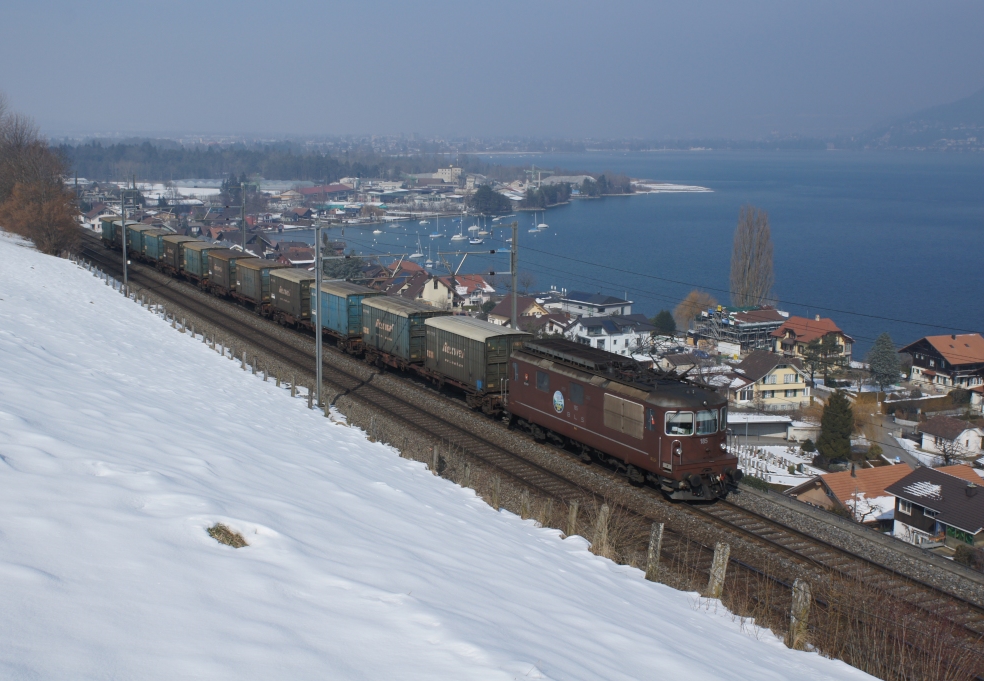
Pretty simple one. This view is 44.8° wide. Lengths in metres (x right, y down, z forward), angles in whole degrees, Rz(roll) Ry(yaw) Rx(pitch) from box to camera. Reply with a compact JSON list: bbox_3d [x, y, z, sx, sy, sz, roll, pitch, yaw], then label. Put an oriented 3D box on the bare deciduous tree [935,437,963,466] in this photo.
[{"bbox_3d":[61.441,14.863,160.154,4.168,3.942,3.959,0,10,0],"label":"bare deciduous tree"}]

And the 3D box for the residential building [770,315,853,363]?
[{"bbox_3d":[72.843,0.178,270.083,13.600,10.656,12.700,-5,11,-29],"label":"residential building"}]

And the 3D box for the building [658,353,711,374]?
[{"bbox_3d":[39.384,4.657,245.500,7.800,3.700,6.500,-5,11,-27],"label":"building"}]

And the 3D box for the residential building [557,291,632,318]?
[{"bbox_3d":[28.400,-9.632,334.000,17.000,8.000,11.500,-7,12,-37],"label":"residential building"}]

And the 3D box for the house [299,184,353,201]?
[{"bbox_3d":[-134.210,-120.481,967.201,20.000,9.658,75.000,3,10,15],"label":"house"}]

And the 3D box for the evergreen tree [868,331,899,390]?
[{"bbox_3d":[75.434,3.996,230.000,6.400,11.000,6.400,3,10,18],"label":"evergreen tree"}]

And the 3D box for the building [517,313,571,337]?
[{"bbox_3d":[12.015,-2.549,284.000,13.000,7.800,10.500,-3,10,-19],"label":"building"}]

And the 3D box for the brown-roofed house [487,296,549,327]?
[{"bbox_3d":[6.808,-7.136,308.288,10.600,8.004,11.600,-7,12,-35],"label":"brown-roofed house"}]

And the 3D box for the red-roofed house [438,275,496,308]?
[{"bbox_3d":[-7.840,-15.954,367.000,14.500,8.800,11.500,-4,10,-22],"label":"red-roofed house"}]

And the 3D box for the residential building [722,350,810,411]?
[{"bbox_3d":[47.313,6.625,205.000,12.800,9.000,11.000,-2,10,-9],"label":"residential building"}]

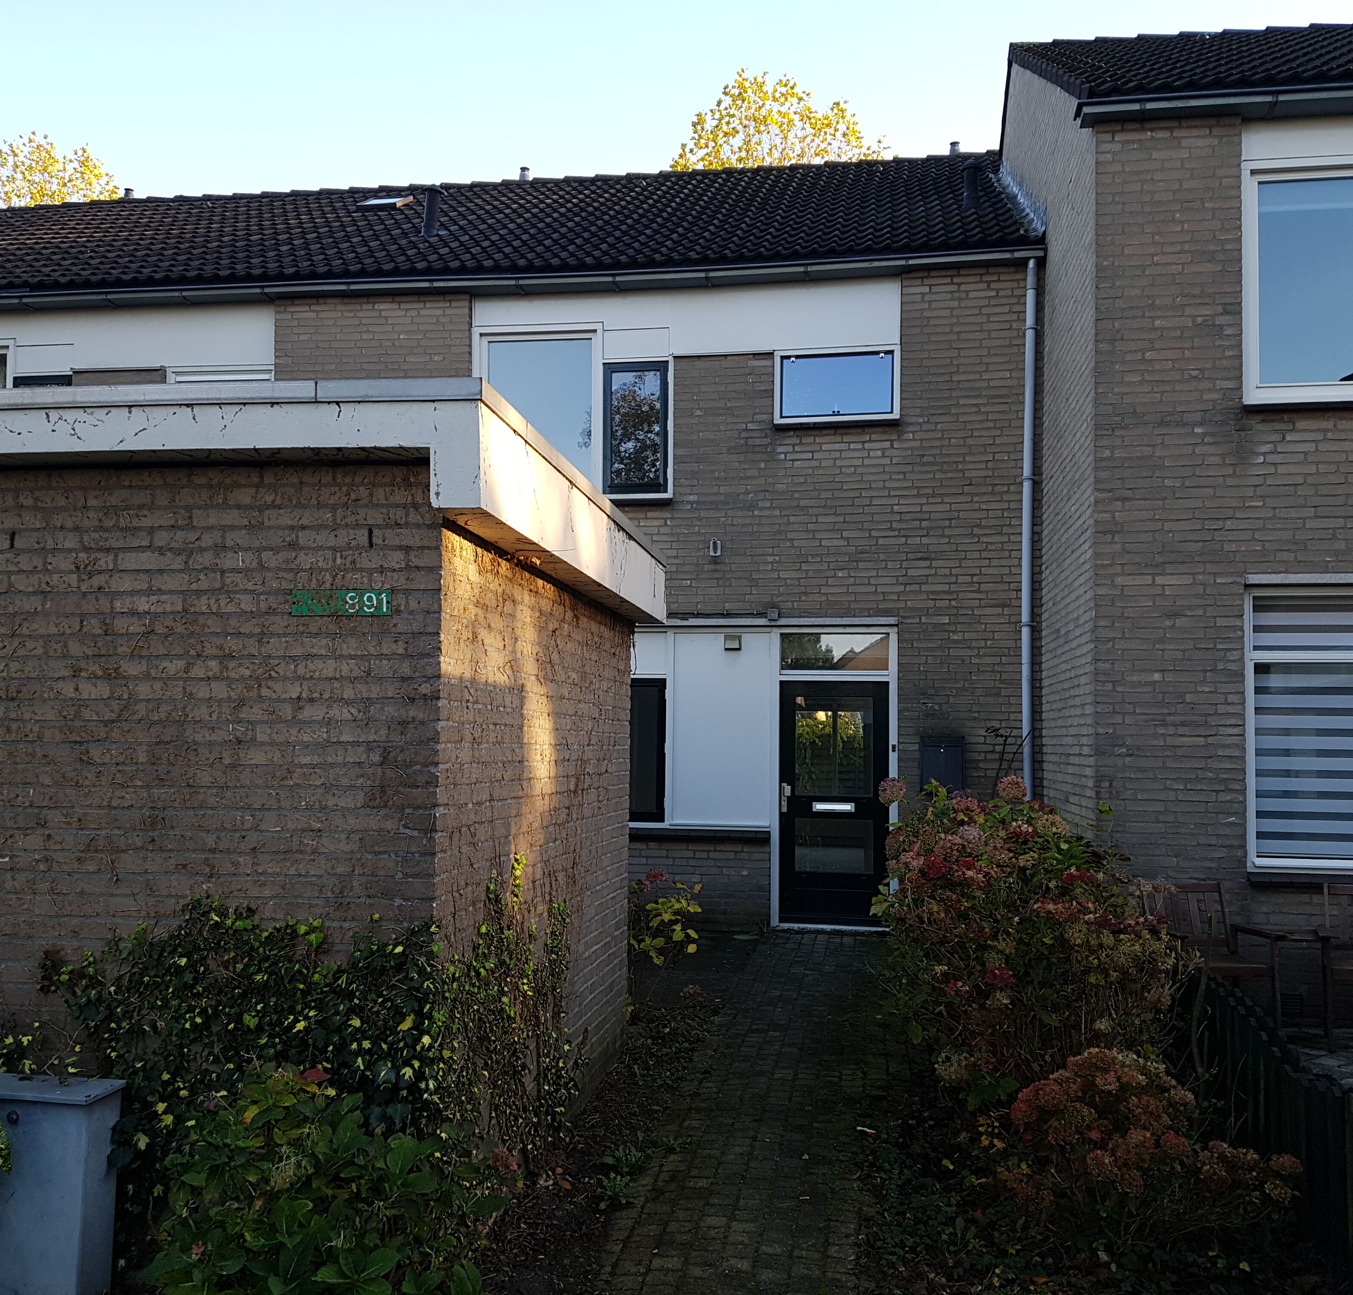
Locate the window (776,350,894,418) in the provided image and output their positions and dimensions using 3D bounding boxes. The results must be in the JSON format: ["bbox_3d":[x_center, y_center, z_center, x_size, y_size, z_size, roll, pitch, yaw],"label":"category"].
[{"bbox_3d":[1.316,-2.147,10.650,0.932,0.548,0.060,0,-3,9],"label":"window"}]

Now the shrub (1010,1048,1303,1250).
[{"bbox_3d":[1.700,1.717,4.750,0.980,0.580,0.800,0,-3,9],"label":"shrub"}]

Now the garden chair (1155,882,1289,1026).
[{"bbox_3d":[2.889,1.728,7.043,0.600,0.840,0.560,1,-3,-10],"label":"garden chair"}]

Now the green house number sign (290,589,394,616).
[{"bbox_3d":[-0.998,-0.132,3.858,0.311,0.077,0.012,0,-3,9],"label":"green house number sign"}]

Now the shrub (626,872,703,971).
[{"bbox_3d":[-0.100,1.760,8.099,0.560,0.750,0.550,0,-3,9],"label":"shrub"}]

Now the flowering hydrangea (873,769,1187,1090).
[{"bbox_3d":[1.740,1.395,6.600,1.450,1.430,1.350,0,-3,9],"label":"flowering hydrangea"}]

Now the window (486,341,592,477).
[{"bbox_3d":[-1.155,-2.005,11.012,0.922,1.226,0.060,0,-3,9],"label":"window"}]

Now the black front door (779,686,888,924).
[{"bbox_3d":[1.279,1.250,10.490,0.880,1.956,0.060,0,-3,9],"label":"black front door"}]

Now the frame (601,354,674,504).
[{"bbox_3d":[-0.321,-1.828,10.877,0.613,1.210,0.100,0,-3,9],"label":"frame"}]

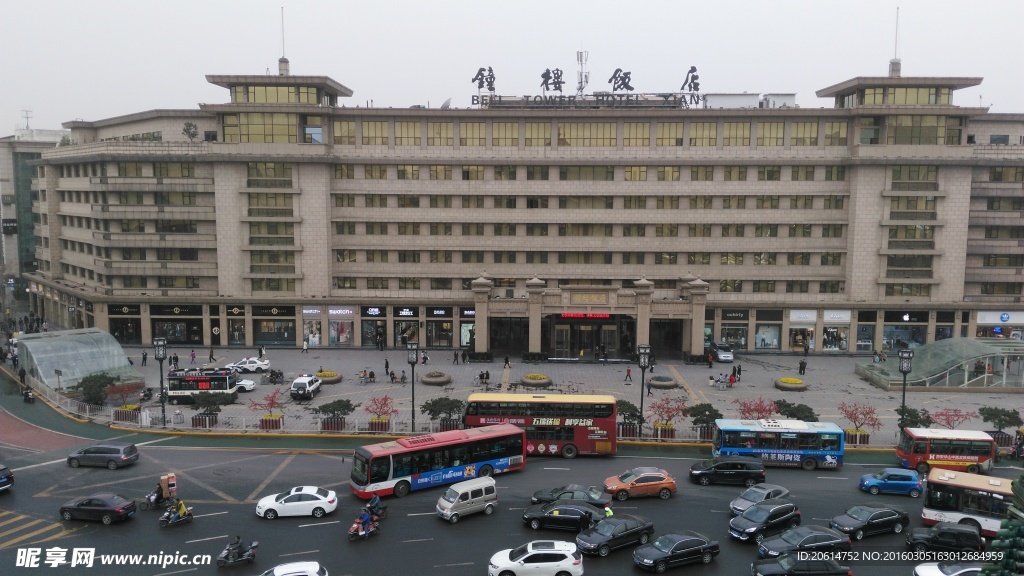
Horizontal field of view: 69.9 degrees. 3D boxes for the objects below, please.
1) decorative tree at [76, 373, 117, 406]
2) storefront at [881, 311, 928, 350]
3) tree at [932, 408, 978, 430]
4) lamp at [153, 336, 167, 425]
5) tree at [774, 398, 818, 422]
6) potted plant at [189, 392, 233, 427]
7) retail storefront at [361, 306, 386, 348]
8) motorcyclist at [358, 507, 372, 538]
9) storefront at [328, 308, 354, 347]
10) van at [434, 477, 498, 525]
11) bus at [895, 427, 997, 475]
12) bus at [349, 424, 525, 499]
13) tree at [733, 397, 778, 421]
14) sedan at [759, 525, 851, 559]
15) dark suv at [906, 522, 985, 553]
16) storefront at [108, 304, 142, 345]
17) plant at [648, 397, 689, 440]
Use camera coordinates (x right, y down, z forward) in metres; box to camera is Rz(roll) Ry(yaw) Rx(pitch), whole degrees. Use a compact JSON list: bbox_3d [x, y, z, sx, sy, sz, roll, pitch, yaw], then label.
[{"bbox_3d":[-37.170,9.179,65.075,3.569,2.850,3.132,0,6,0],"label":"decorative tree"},{"bbox_3d":[47.918,5.216,89.245,5.500,4.950,1.400,0,7,0],"label":"storefront"},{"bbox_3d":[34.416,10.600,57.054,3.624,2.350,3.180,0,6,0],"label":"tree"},{"bbox_3d":[-28.320,7.694,59.380,0.950,7.300,0.950,1,7,3],"label":"lamp"},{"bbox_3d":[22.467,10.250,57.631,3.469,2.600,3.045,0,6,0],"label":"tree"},{"bbox_3d":[-25.043,10.073,60.763,3.736,2.700,3.279,0,6,0],"label":"potted plant"},{"bbox_3d":[-16.884,4.651,89.109,3.200,5.000,1.200,0,8,1],"label":"retail storefront"},{"bbox_3d":[-8.234,13.165,41.111,0.780,1.550,0.620,-4,8,-30],"label":"motorcyclist"},{"bbox_3d":[-21.741,4.877,93.920,3.338,5.161,1.000,1,6,1],"label":"storefront"},{"bbox_3d":[-2.681,12.521,43.323,3.720,1.860,1.530,-4,7,-33],"label":"van"},{"bbox_3d":[30.947,11.621,52.328,5.850,2.740,2.180,1,6,6],"label":"bus"},{"bbox_3d":[-4.662,11.345,48.573,11.500,3.050,2.500,-4,9,-28],"label":"bus"},{"bbox_3d":[19.136,10.037,57.625,3.600,2.800,3.100,1,7,3],"label":"tree"},{"bbox_3d":[15.282,13.304,38.384,4.980,1.480,1.850,-1,6,-16],"label":"sedan"},{"bbox_3d":[23.384,13.493,39.816,3.850,1.720,1.670,2,7,10],"label":"dark suv"},{"bbox_3d":[-49.662,4.656,94.613,4.431,5.200,1.000,1,6,1],"label":"storefront"},{"bbox_3d":[12.467,10.261,58.274,3.131,3.179,2.567,0,6,1],"label":"plant"}]

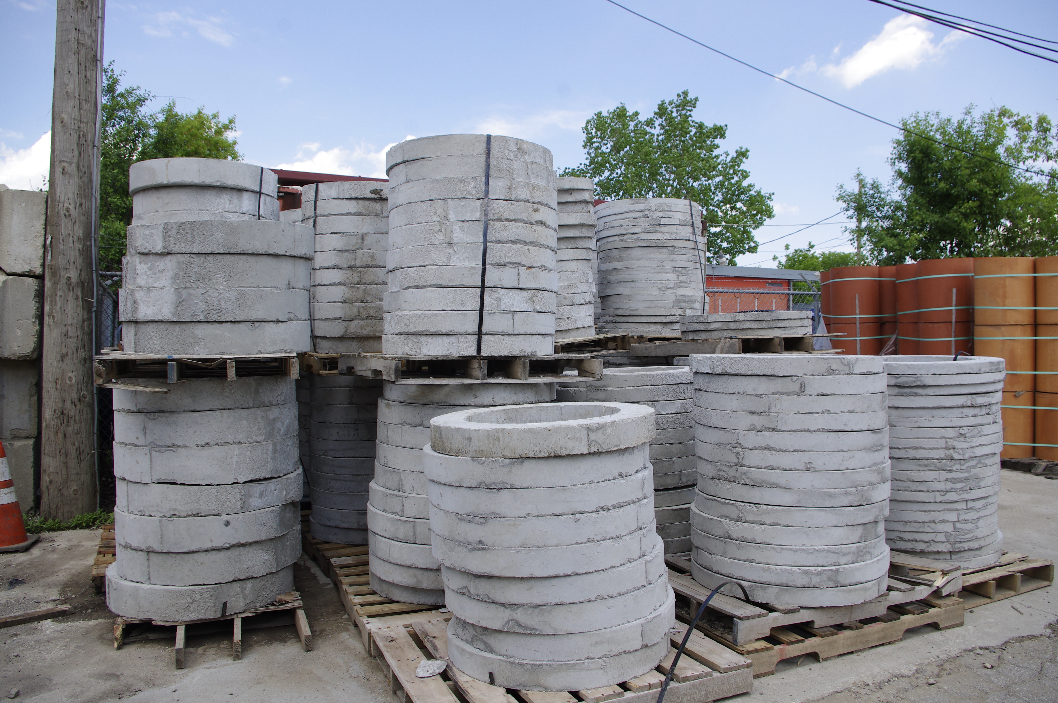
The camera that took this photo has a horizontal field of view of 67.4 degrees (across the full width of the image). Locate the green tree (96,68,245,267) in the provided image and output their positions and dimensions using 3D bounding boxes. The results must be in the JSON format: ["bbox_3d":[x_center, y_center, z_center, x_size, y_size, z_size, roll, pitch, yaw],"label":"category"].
[{"bbox_3d":[-5.500,-1.551,11.970,2.600,5.500,2.600,0,1,0],"label":"green tree"}]

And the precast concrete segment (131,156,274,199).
[{"bbox_3d":[-2.029,-1.041,4.988,0.860,0.157,0.860,-1,1,0],"label":"precast concrete segment"}]

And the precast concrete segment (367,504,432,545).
[{"bbox_3d":[-0.348,0.784,3.884,0.860,0.107,0.860,-1,1,0],"label":"precast concrete segment"}]

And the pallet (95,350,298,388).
[{"bbox_3d":[-1.574,0.071,3.951,0.830,0.118,1.140,-1,1,-16],"label":"pallet"}]

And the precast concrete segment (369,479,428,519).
[{"bbox_3d":[-0.355,0.714,4.096,0.914,0.103,0.914,0,1,0],"label":"precast concrete segment"}]

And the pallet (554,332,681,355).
[{"bbox_3d":[0.040,-0.015,5.471,1.030,0.125,1.200,-7,4,-27],"label":"pallet"}]

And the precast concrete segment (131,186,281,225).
[{"bbox_3d":[-2.032,-0.890,5.005,0.860,0.148,0.860,-1,1,0],"label":"precast concrete segment"}]

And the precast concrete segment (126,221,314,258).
[{"bbox_3d":[-1.516,-0.518,3.931,0.860,0.151,0.860,-1,1,0],"label":"precast concrete segment"}]

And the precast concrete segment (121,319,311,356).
[{"bbox_3d":[-1.526,-0.065,3.919,0.860,0.151,0.860,-1,1,0],"label":"precast concrete segment"}]

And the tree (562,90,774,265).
[{"bbox_3d":[3.850,-3.160,21.939,5.900,8.200,5.500,0,1,0],"label":"tree"}]

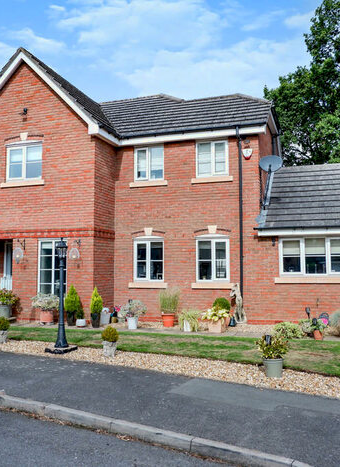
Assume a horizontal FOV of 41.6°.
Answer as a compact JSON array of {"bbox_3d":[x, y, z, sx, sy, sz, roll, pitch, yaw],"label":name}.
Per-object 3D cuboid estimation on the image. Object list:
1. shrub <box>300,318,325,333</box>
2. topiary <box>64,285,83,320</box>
[{"bbox_3d":[2.860,1.840,8.944,0.500,0.300,0.420,-2,-5,17],"label":"shrub"},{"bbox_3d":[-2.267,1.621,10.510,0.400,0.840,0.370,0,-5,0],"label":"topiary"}]

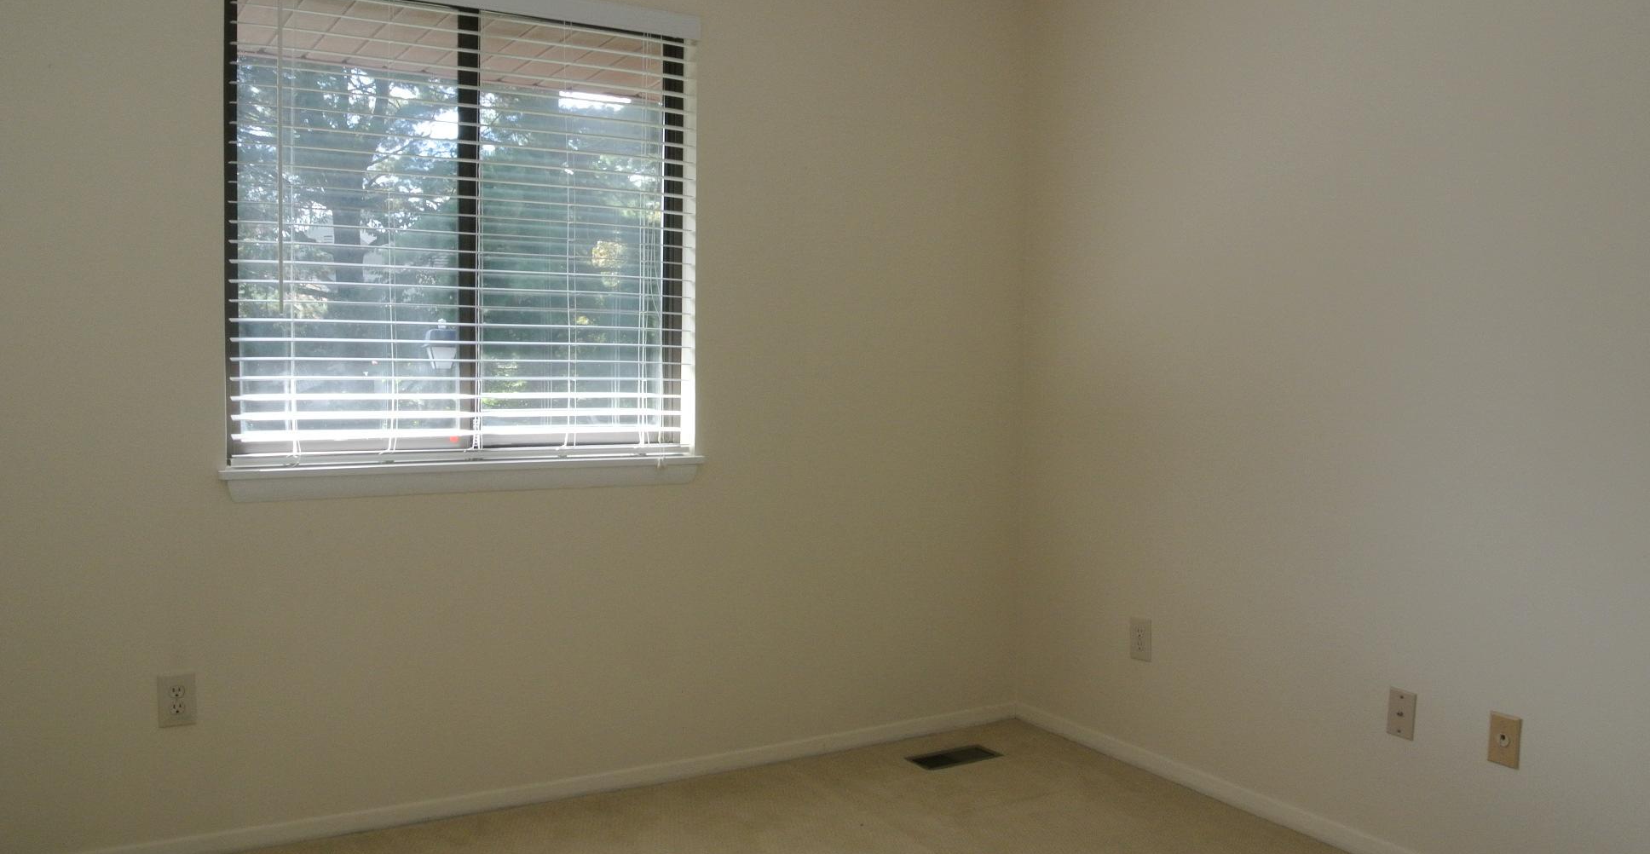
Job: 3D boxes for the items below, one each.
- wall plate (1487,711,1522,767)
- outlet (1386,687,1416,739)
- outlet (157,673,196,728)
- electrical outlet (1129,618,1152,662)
[{"bbox_3d":[1.491,0.687,2.717,0.008,0.114,0.070,-1,3,-30],"label":"wall plate"},{"bbox_3d":[1.365,0.678,2.932,0.007,0.114,0.070,-1,3,-30],"label":"outlet"},{"bbox_3d":[-1.507,0.636,2.882,0.076,0.119,0.007,-1,3,-30],"label":"outlet"},{"bbox_3d":[0.935,0.629,3.666,0.007,0.120,0.077,-1,3,-30],"label":"electrical outlet"}]

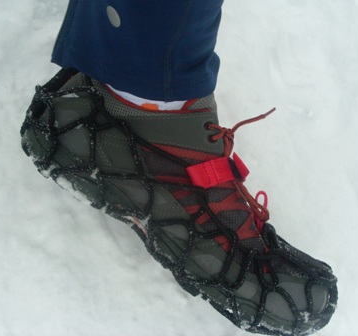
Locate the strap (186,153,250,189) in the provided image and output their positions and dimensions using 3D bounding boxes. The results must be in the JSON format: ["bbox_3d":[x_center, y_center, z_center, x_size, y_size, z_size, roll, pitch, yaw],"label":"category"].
[{"bbox_3d":[0.033,0.004,0.420,0.050,0.027,0.038,-14,6,14],"label":"strap"}]

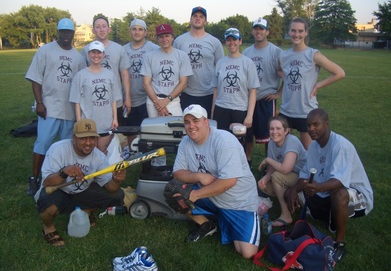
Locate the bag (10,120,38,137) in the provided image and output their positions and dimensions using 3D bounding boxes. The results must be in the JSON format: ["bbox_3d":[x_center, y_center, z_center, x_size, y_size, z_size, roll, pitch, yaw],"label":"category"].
[{"bbox_3d":[-2.846,-0.121,6.758,0.580,0.220,0.360,0,13,0],"label":"bag"}]

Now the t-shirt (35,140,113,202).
[{"bbox_3d":[-1.031,0.287,3.340,0.590,0.490,0.390,-6,14,-24],"label":"t-shirt"}]

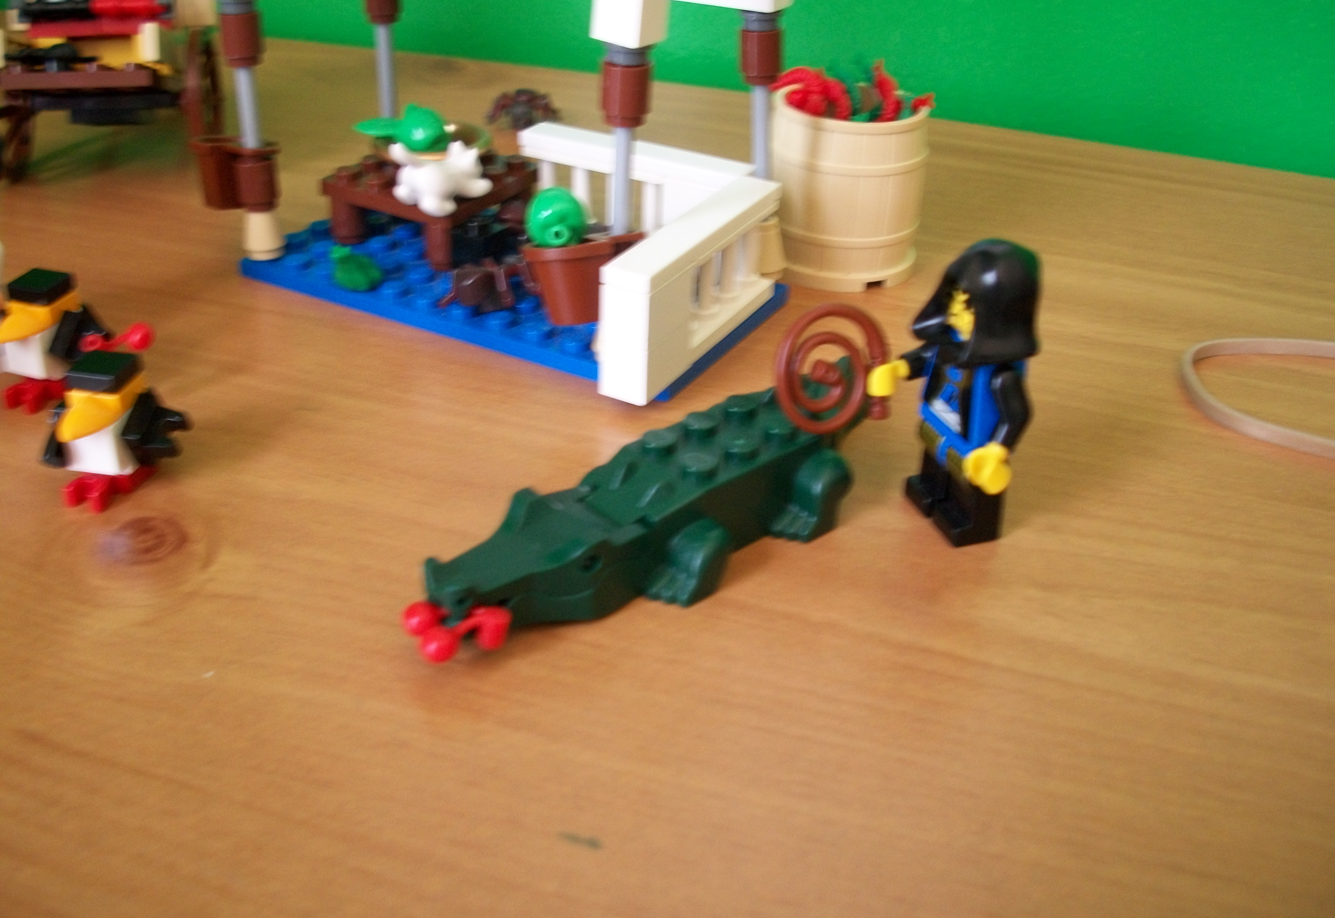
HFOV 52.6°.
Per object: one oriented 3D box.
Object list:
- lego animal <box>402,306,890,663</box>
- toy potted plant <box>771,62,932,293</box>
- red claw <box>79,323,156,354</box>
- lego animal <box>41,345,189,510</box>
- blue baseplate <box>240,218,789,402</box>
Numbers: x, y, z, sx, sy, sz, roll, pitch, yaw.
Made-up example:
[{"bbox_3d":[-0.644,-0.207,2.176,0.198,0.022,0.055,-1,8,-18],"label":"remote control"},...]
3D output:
[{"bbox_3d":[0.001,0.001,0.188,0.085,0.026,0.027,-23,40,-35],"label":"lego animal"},{"bbox_3d":[0.036,-0.059,0.271,0.033,0.041,0.033,1,32,-1],"label":"toy potted plant"},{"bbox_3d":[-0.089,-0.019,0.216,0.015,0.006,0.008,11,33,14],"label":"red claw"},{"bbox_3d":[-0.080,-0.004,0.197,0.024,0.020,0.015,11,33,14],"label":"lego animal"},{"bbox_3d":[-0.030,-0.036,0.264,0.096,0.005,0.048,18,35,24],"label":"blue baseplate"}]

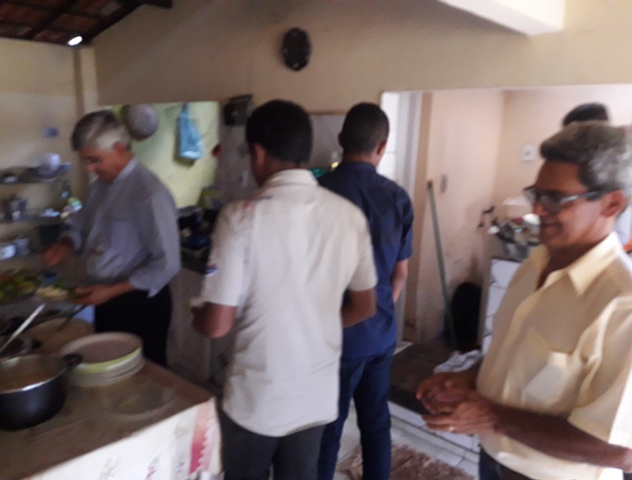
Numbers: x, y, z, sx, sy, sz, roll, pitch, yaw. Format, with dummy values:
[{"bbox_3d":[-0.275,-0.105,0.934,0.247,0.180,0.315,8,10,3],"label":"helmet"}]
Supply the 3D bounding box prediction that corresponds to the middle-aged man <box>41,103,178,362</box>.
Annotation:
[{"bbox_3d":[-0.755,0.386,1.933,0.450,1.670,0.530,-9,16,-41],"label":"middle-aged man"}]

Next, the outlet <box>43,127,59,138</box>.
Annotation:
[{"bbox_3d":[-2.410,-0.976,4.700,0.020,0.085,0.125,12,16,40],"label":"outlet"}]

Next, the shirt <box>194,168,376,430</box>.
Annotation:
[{"bbox_3d":[-0.094,0.163,1.485,0.470,0.750,0.300,-2,12,-18],"label":"shirt"}]

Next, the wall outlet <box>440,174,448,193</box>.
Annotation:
[{"bbox_3d":[0.988,-0.434,3.980,0.020,0.120,0.080,12,16,40],"label":"wall outlet"}]

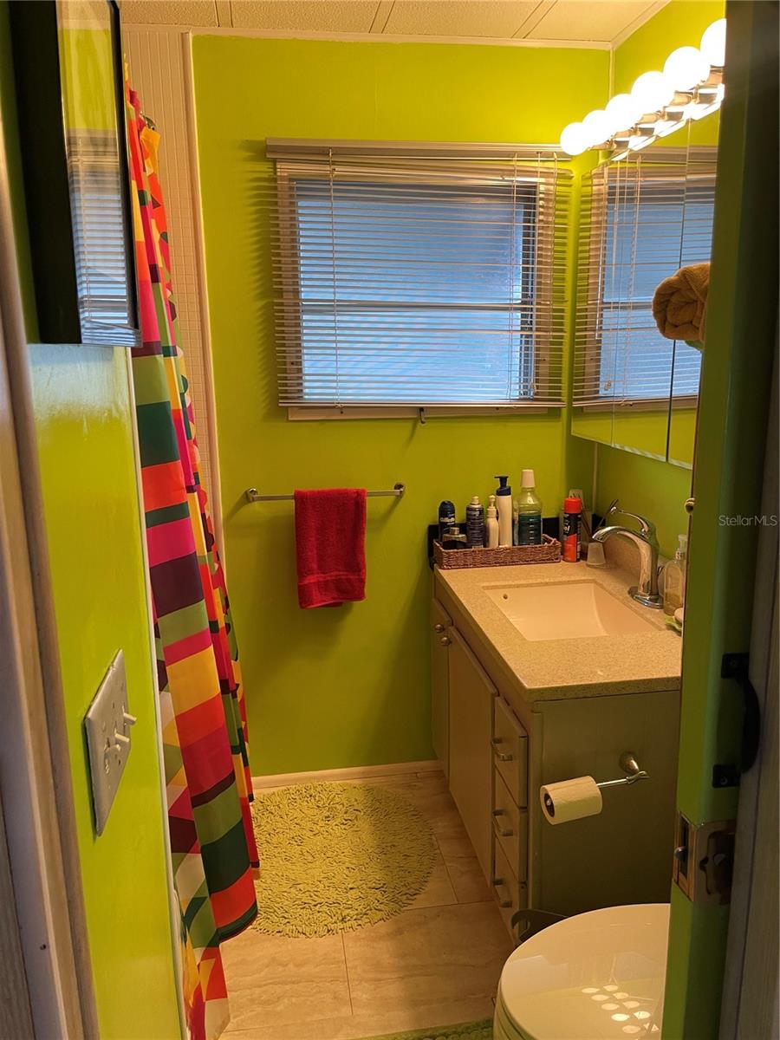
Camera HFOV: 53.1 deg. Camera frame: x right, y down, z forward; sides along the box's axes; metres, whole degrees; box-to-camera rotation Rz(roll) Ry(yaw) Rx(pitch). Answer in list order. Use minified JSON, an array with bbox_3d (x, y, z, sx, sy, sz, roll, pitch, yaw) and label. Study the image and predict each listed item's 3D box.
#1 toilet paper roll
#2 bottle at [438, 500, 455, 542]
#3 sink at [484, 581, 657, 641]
[{"bbox_3d":[0.370,0.573,1.598,0.102,0.076,0.076,-7,13,-13],"label":"toilet paper roll"},{"bbox_3d":[0.180,0.036,2.462,0.053,0.193,0.053,-3,12,-8],"label":"bottle"},{"bbox_3d":[0.447,0.294,2.004,0.345,0.145,0.430,-3,13,-8],"label":"sink"}]

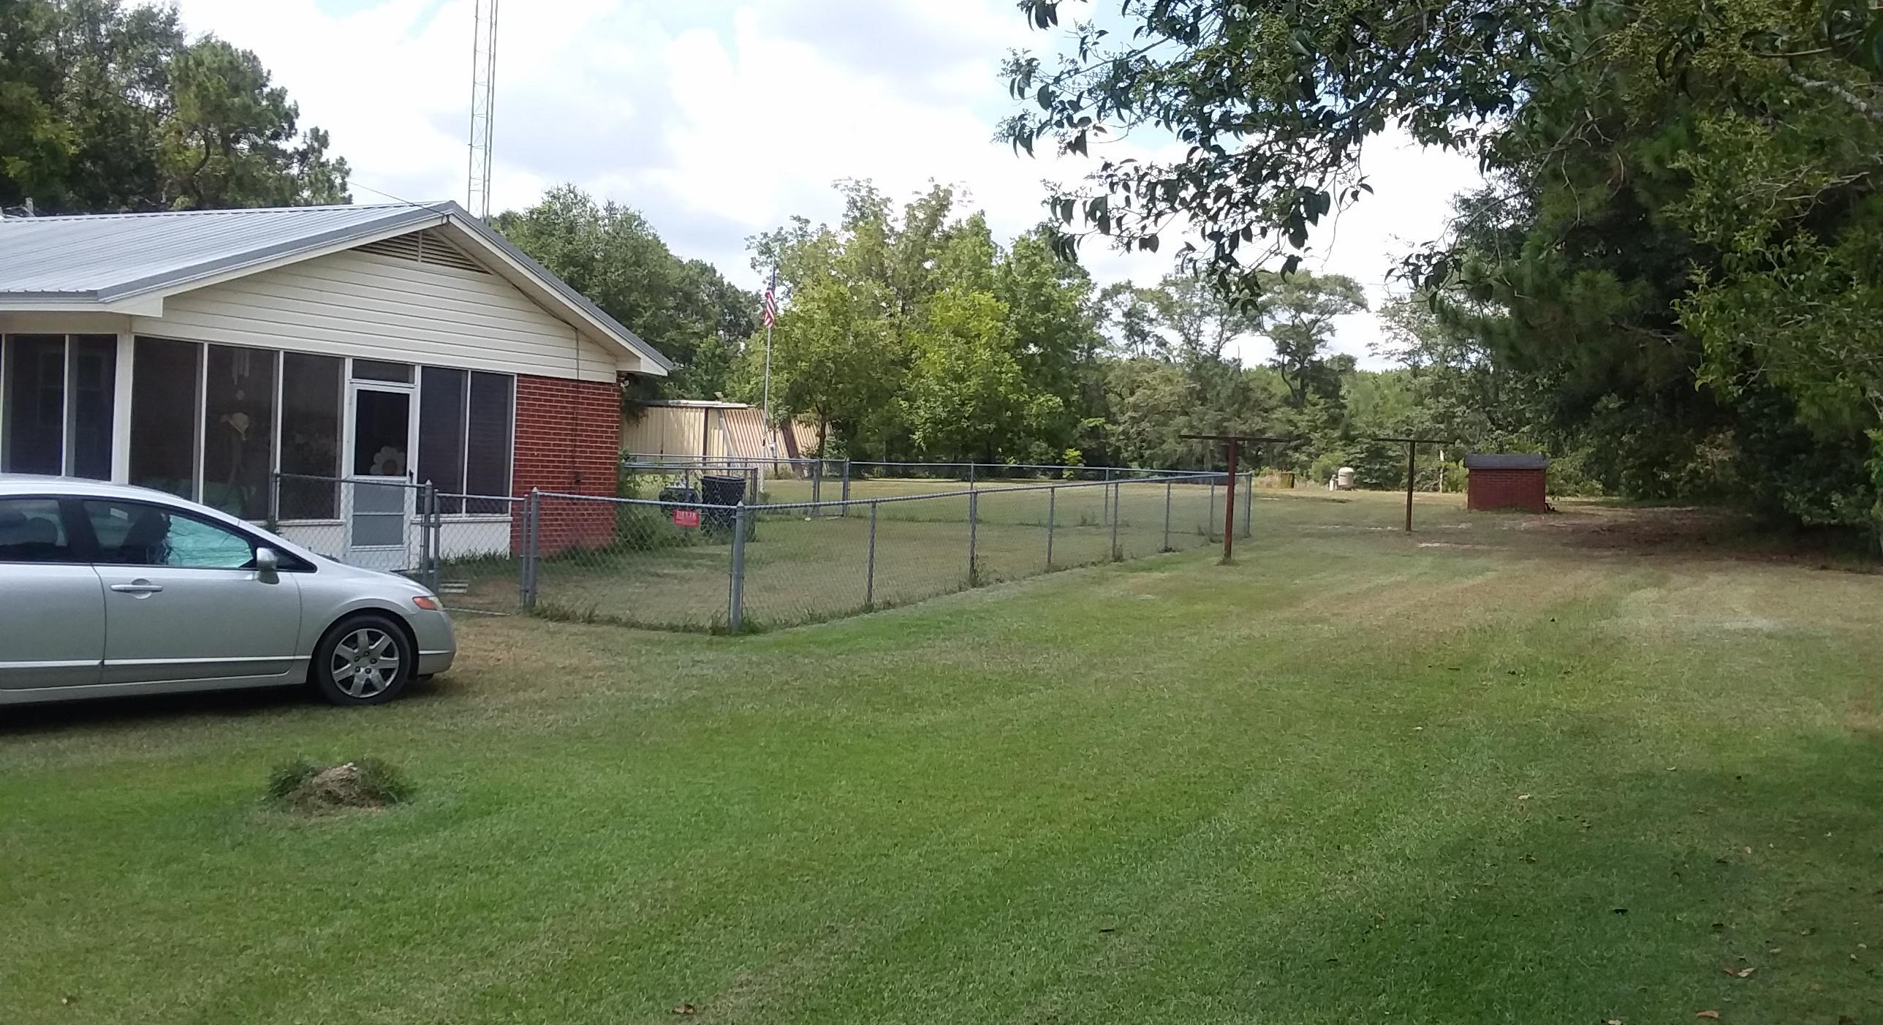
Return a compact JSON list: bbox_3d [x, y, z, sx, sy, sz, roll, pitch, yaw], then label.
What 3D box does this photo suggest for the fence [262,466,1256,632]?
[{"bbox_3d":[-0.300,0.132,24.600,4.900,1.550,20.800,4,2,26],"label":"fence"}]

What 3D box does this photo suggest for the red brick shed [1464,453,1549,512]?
[{"bbox_3d":[17.859,-0.854,50.000,2.450,1.870,2.200,4,2,25],"label":"red brick shed"}]

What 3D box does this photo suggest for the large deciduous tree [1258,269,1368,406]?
[{"bbox_3d":[18.294,-6.544,78.000,5.500,10.700,5.500,3,2,12],"label":"large deciduous tree"}]

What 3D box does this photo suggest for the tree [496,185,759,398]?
[{"bbox_3d":[-12.749,-7.272,62.000,11.000,11.000,10.500,2,2,-21],"label":"tree"}]

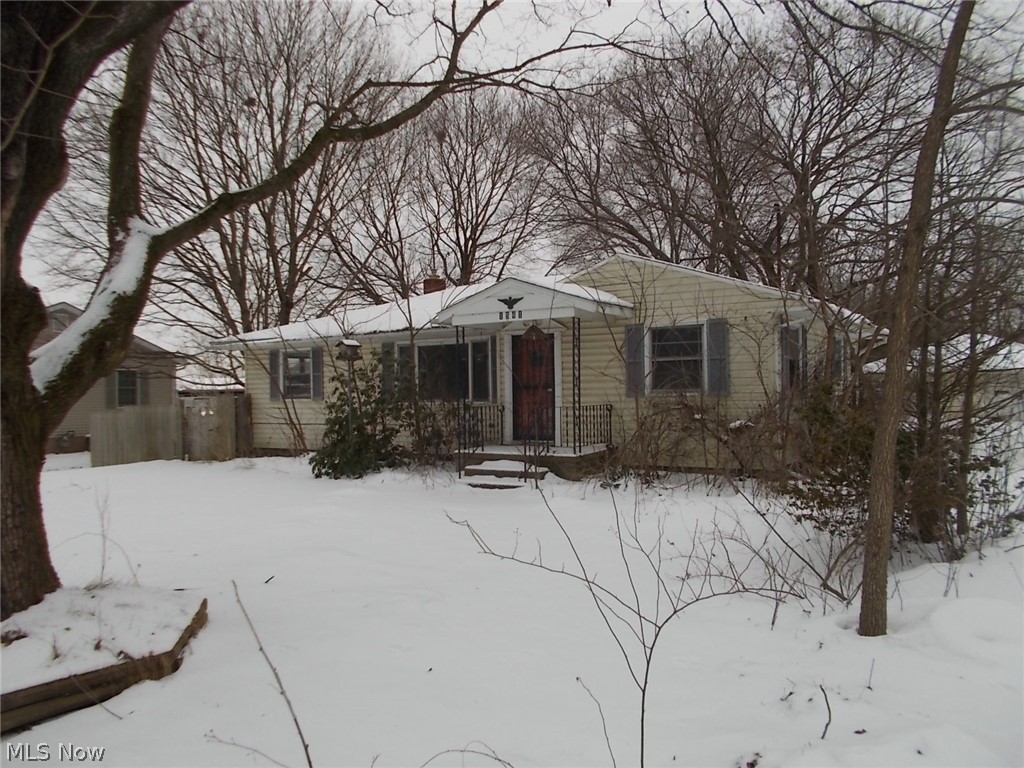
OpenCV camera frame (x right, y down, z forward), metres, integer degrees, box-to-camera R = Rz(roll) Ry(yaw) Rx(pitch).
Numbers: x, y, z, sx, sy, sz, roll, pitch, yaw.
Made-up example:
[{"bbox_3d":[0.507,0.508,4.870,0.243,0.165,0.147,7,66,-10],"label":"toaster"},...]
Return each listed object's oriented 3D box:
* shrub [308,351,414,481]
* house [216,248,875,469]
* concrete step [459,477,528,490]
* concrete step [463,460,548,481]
[{"bbox_3d":[-3.142,0.632,15.950,1.900,2.500,1.700,-1,0,32],"label":"shrub"},{"bbox_3d":[0.709,-0.480,19.105,13.800,4.450,10.500,-1,0,32],"label":"house"},{"bbox_3d":[-0.249,1.740,13.059,1.500,0.180,0.360,-1,0,32],"label":"concrete step"},{"bbox_3d":[-0.078,1.545,13.304,1.600,0.190,0.360,-1,0,32],"label":"concrete step"}]

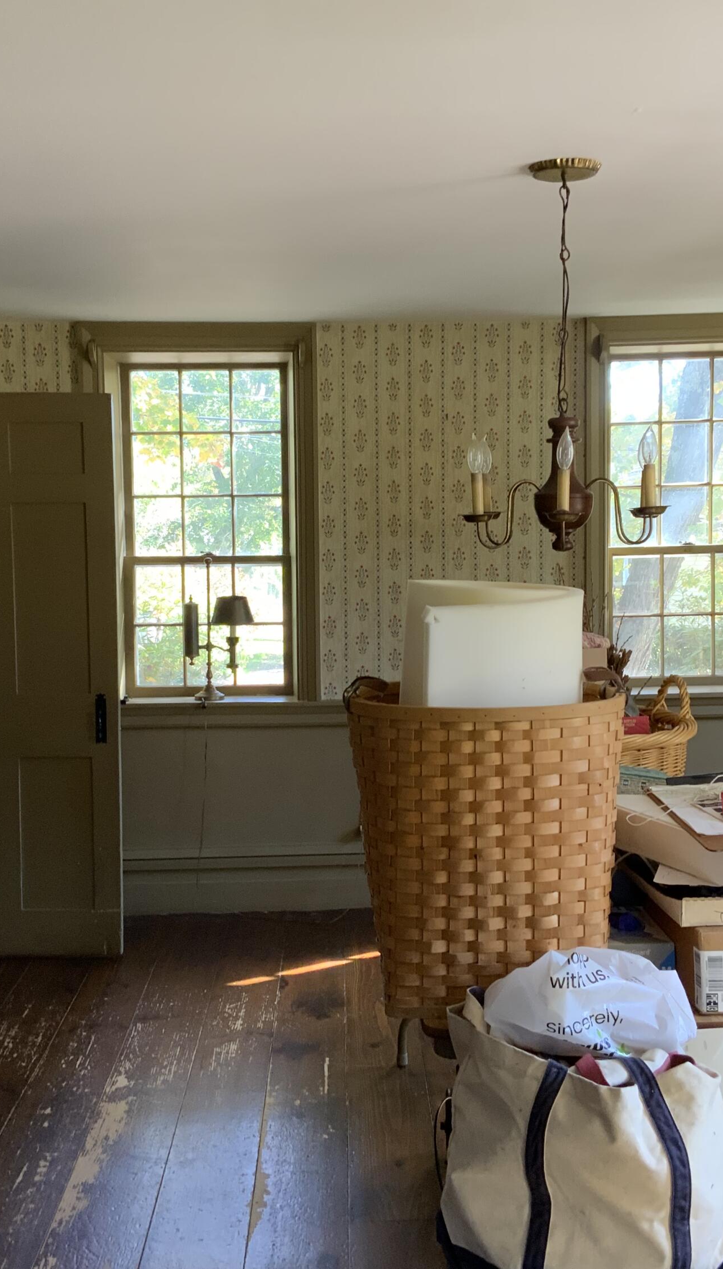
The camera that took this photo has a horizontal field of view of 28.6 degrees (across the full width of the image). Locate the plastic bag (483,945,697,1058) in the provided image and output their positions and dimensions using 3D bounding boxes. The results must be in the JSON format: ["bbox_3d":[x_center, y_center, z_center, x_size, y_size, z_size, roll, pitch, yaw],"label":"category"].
[{"bbox_3d":[0.332,0.551,2.103,0.310,0.180,0.240,-1,5,-1],"label":"plastic bag"}]

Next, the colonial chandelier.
[{"bbox_3d":[0.418,-0.564,2.915,0.430,0.790,0.450,-1,5,-1],"label":"colonial chandelier"}]

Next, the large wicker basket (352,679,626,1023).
[{"bbox_3d":[0.213,0.343,2.434,0.480,0.550,0.420,-1,5,-1],"label":"large wicker basket"}]

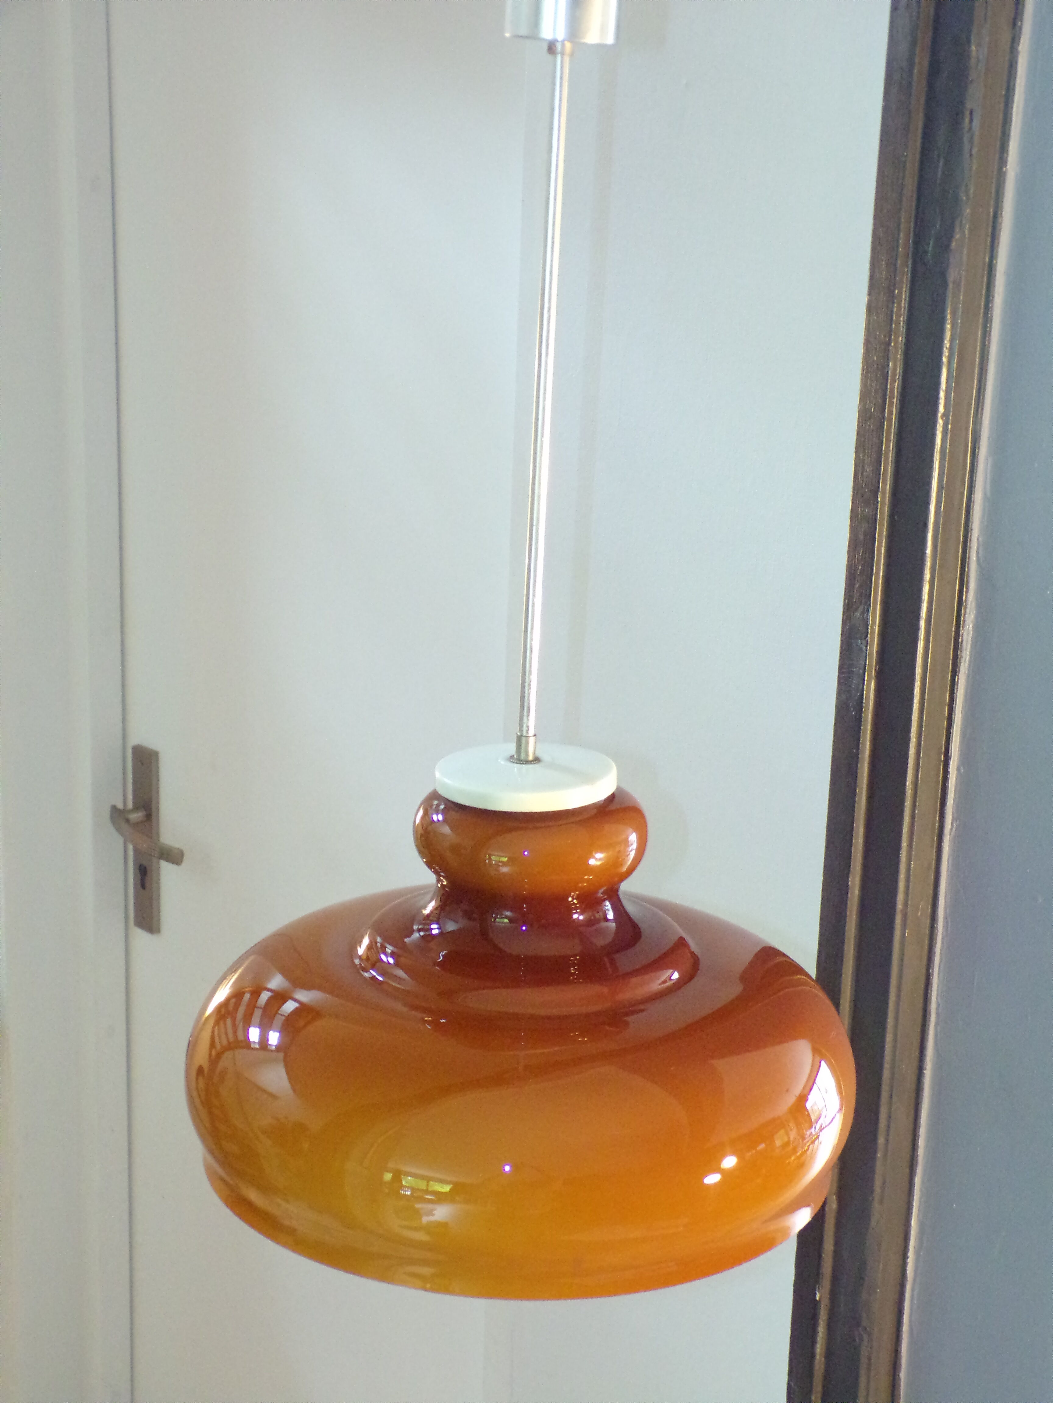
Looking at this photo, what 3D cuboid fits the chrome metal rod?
[{"bbox_3d":[0.009,-0.155,1.083,0.011,0.391,0.011,3,14,0],"label":"chrome metal rod"}]

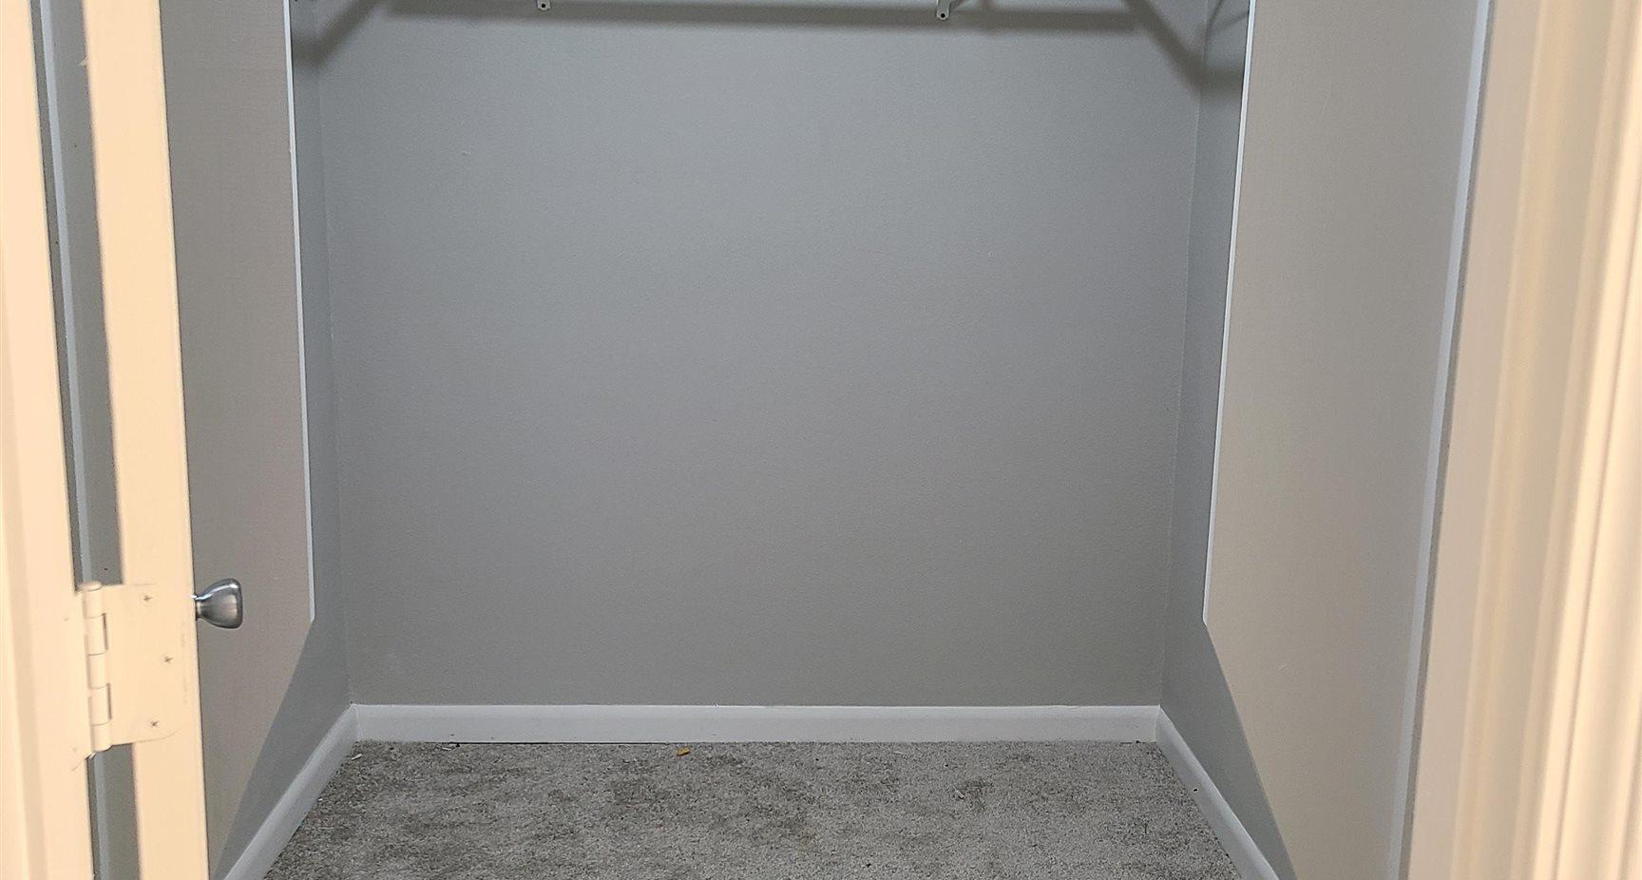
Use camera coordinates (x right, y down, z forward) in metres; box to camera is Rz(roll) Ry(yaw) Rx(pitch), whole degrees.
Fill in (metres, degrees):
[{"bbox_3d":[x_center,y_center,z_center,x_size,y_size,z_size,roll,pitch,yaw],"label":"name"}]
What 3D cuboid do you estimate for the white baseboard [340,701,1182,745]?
[{"bbox_3d":[-0.129,0.621,3.574,1.754,0.083,0.015,1,12,-2],"label":"white baseboard"}]

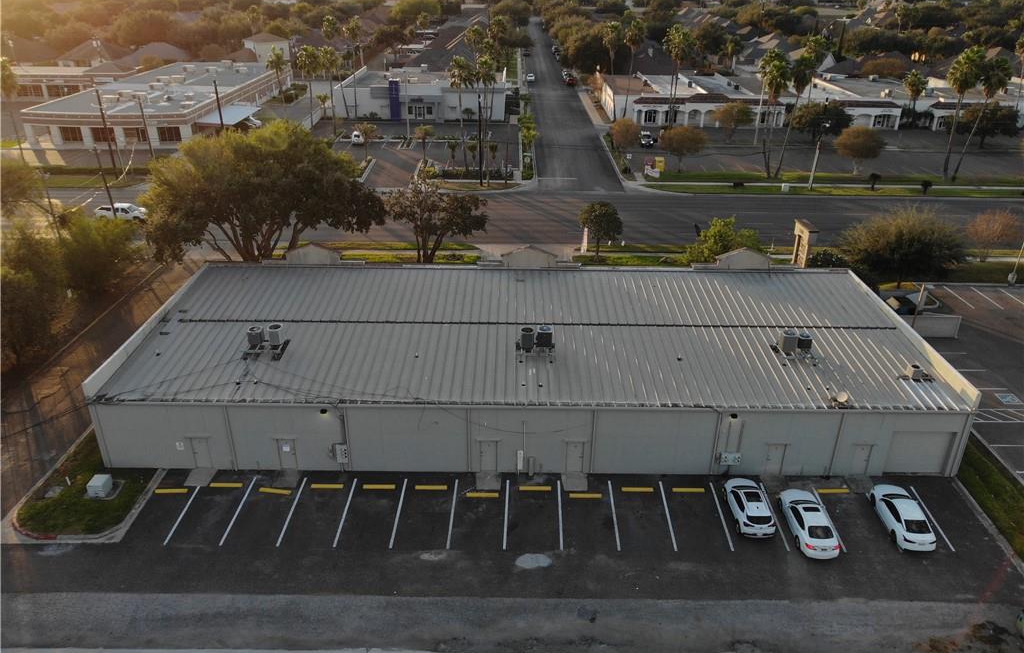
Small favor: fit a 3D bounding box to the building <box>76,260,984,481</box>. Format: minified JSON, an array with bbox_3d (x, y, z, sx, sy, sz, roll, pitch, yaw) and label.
[{"bbox_3d":[1.072,1.497,46.765,47.929,6.200,17.600,1,27,0],"label":"building"}]

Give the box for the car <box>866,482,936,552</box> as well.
[{"bbox_3d":[20.685,9.878,37.543,1.840,1.450,4.720,2,27,3],"label":"car"}]

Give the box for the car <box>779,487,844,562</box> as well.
[{"bbox_3d":[15.491,10.039,36.978,1.840,1.450,4.880,1,27,2],"label":"car"}]

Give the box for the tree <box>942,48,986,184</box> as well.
[{"bbox_3d":[59.004,-27.587,92.799,5.613,16.852,4.600,0,27,0],"label":"tree"}]

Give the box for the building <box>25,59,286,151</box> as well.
[{"bbox_3d":[-60.958,-43.434,134.299,27.000,6.200,58.000,1,27,0],"label":"building"}]

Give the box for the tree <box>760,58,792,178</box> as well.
[{"bbox_3d":[34.497,-27.846,95.450,4.000,15.800,4.000,1,27,0],"label":"tree"}]

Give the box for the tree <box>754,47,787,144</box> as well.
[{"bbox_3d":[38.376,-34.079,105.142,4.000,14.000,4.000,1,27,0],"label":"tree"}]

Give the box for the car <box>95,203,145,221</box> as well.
[{"bbox_3d":[-43.928,-12.761,79.714,5.750,1.900,2.000,2,27,2],"label":"car"}]

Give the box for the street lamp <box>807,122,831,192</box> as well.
[{"bbox_3d":[39.724,-21.685,91.217,0.550,8.800,2.000,1,27,0],"label":"street lamp"}]

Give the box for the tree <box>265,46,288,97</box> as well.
[{"bbox_3d":[-47.180,-50.961,143.624,4.400,11.300,4.400,1,27,0],"label":"tree"}]

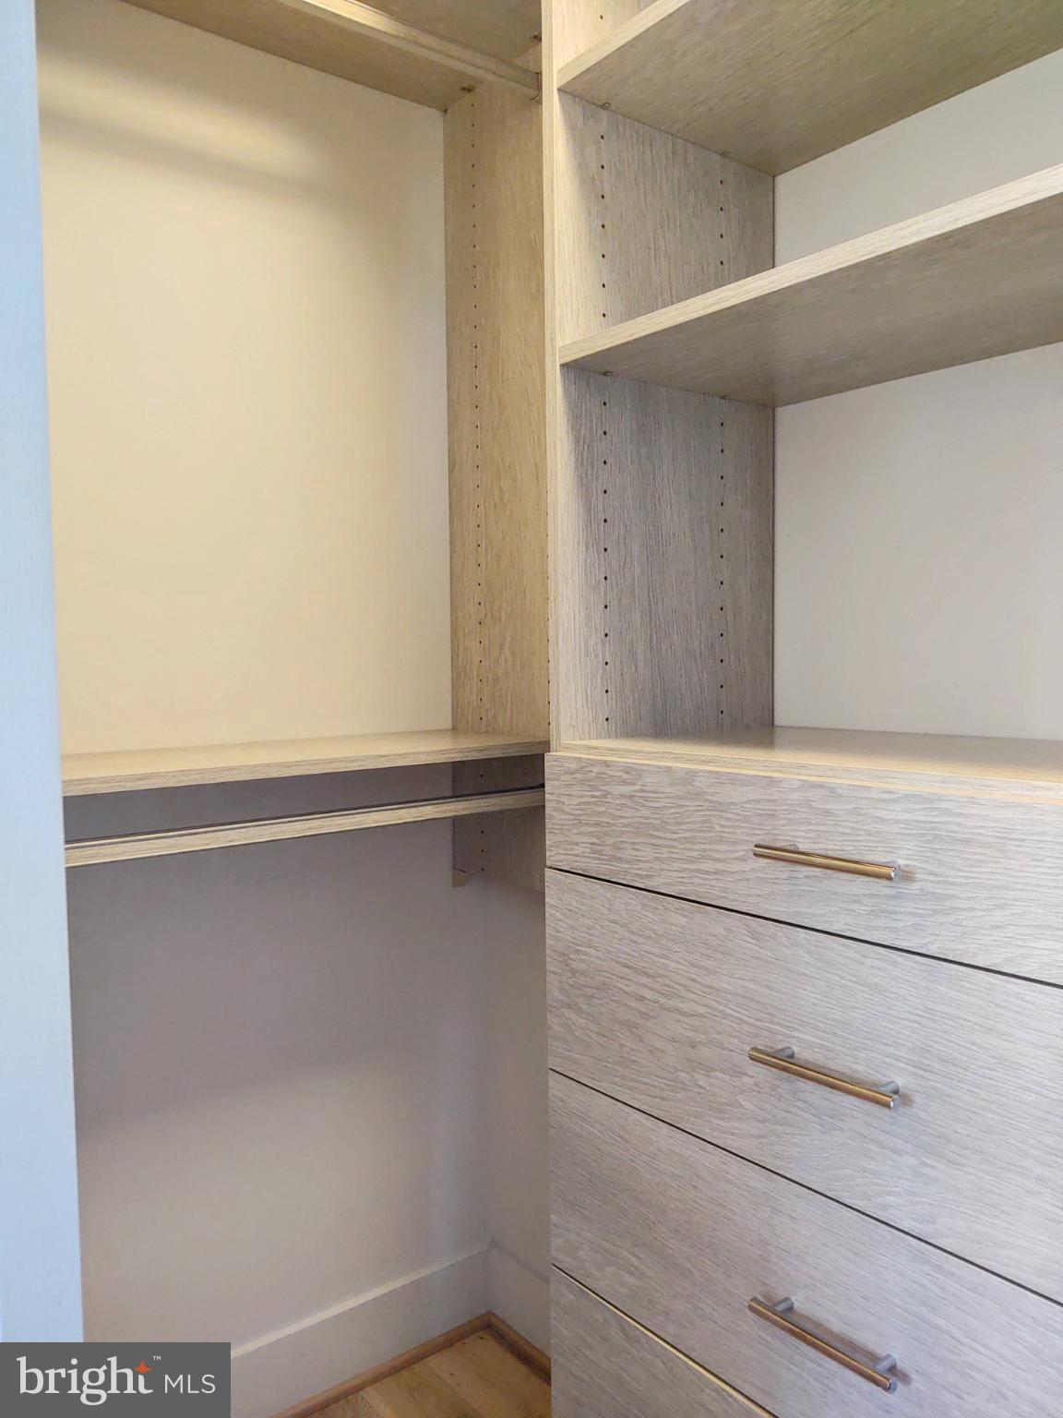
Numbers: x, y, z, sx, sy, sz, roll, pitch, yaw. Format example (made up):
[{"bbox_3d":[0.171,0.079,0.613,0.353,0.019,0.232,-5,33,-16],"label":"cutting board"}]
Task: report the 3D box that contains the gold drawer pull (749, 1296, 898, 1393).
[{"bbox_3d":[0.244,0.520,0.914,0.032,0.011,0.138,-3,4,-38],"label":"gold drawer pull"}]

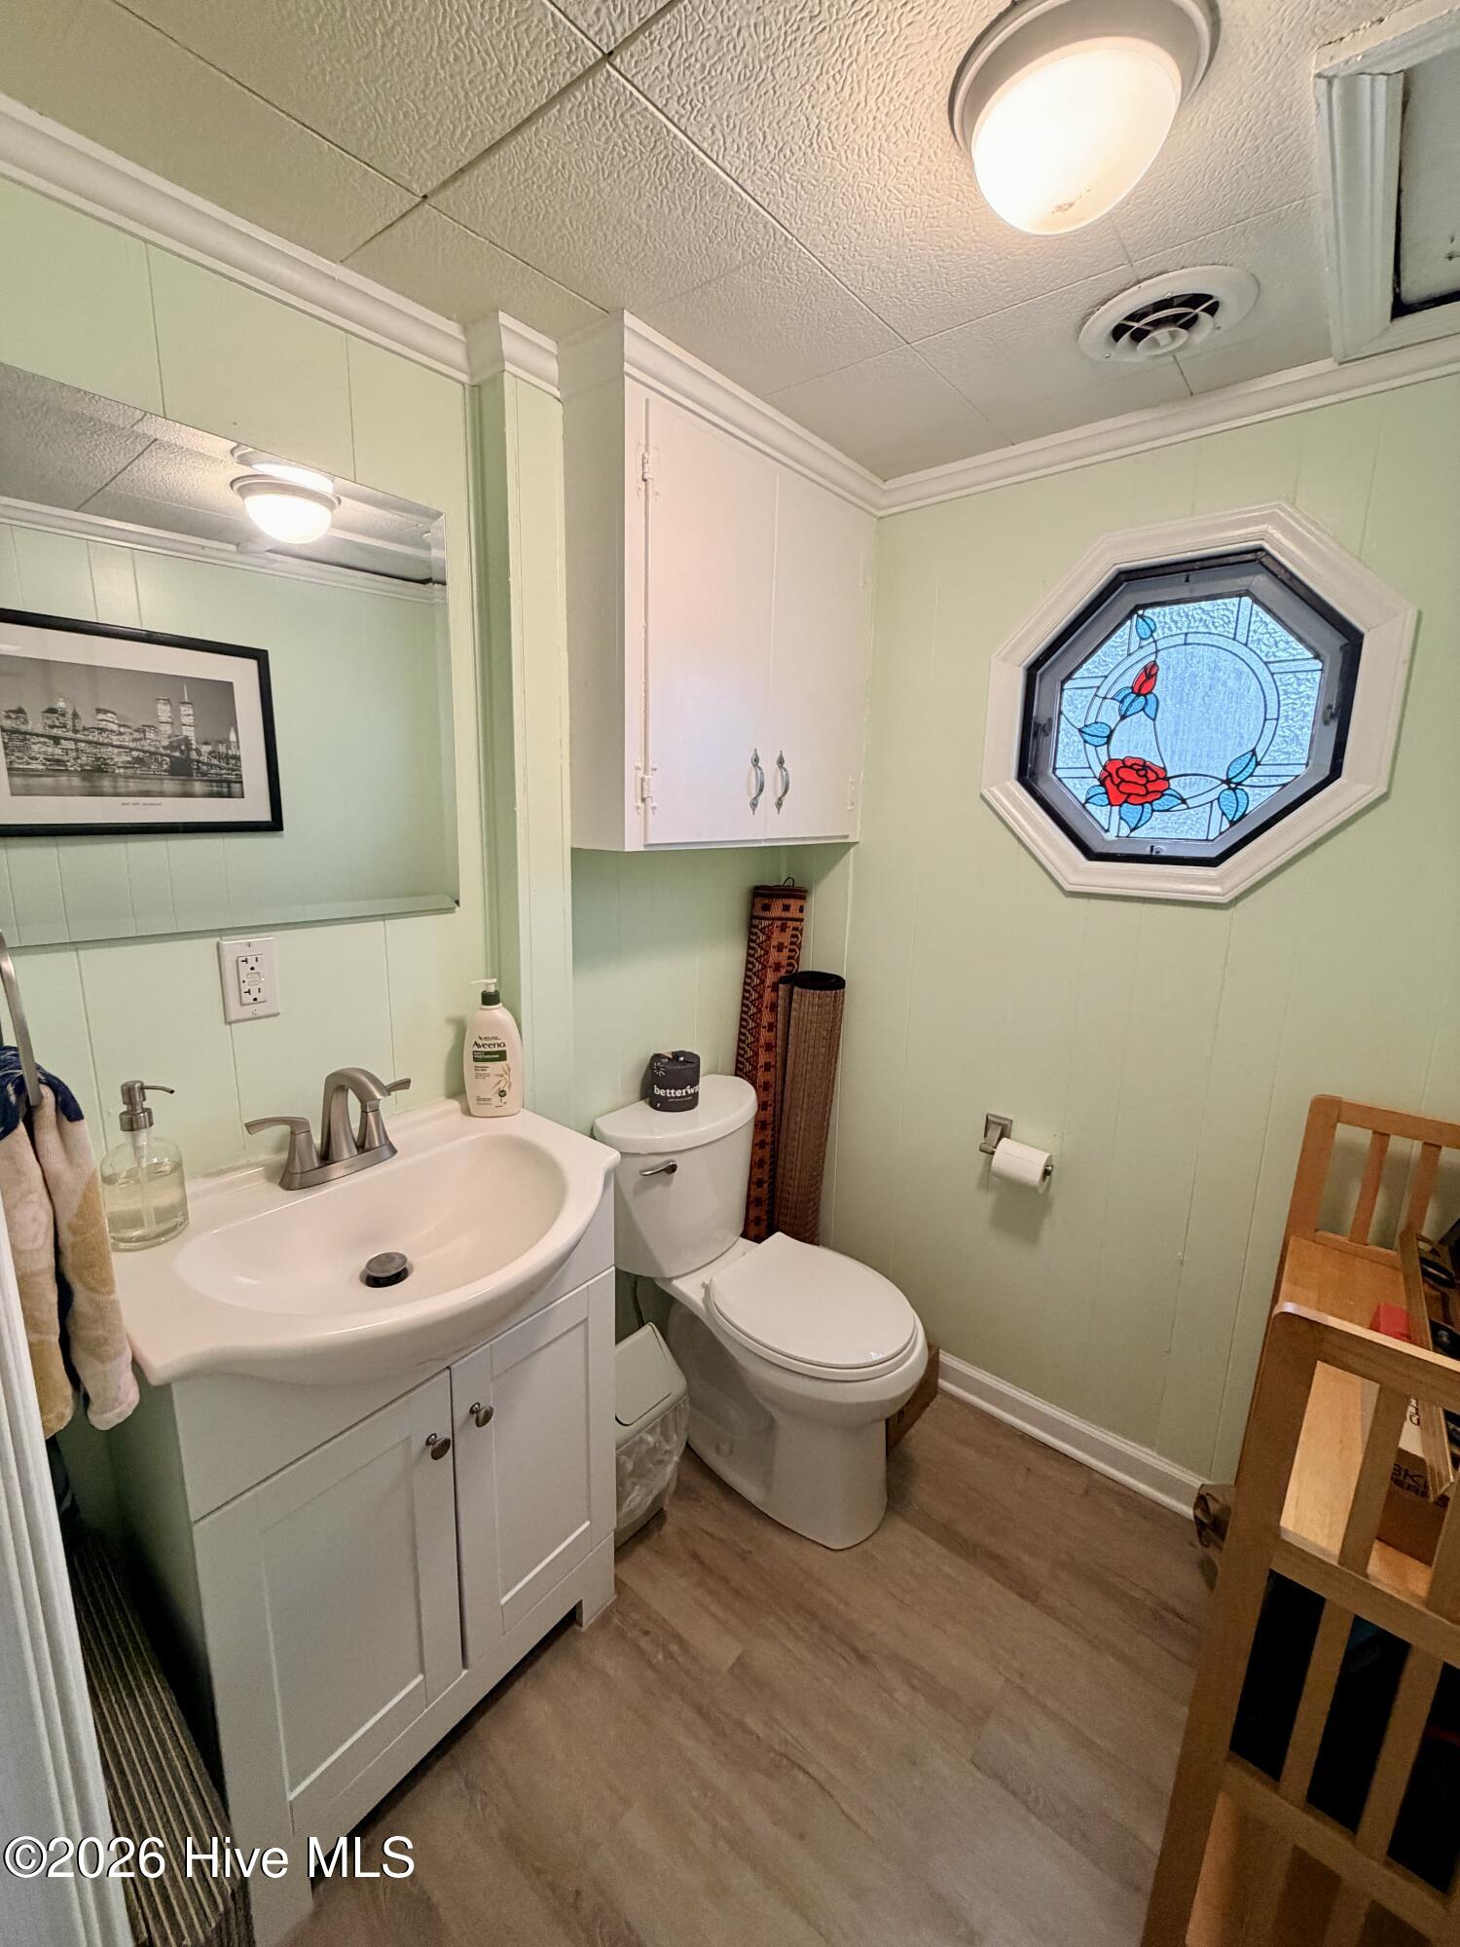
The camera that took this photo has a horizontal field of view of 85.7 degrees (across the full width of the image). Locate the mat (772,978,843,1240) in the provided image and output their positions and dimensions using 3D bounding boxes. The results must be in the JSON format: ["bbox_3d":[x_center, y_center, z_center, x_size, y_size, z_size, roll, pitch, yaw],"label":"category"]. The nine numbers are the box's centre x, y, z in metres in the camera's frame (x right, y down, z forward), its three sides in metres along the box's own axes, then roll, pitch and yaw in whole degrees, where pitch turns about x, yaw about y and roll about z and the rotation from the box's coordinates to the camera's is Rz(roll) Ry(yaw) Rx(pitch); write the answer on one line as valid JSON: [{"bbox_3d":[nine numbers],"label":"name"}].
[{"bbox_3d":[0.174,0.508,1.990,0.135,0.993,0.120,3,8,-1],"label":"mat"}]

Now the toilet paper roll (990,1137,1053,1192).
[{"bbox_3d":[0.616,0.403,1.661,0.102,0.086,0.086,11,15,38],"label":"toilet paper roll"}]

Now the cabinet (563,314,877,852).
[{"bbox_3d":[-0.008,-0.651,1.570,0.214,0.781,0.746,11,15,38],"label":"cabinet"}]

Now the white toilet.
[{"bbox_3d":[0.086,0.694,1.652,0.670,0.763,0.417,11,15,38],"label":"white toilet"}]

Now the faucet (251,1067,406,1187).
[{"bbox_3d":[-0.529,0.210,1.100,0.157,0.160,0.222,11,15,38],"label":"faucet"}]

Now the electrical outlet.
[{"bbox_3d":[-0.664,0.009,1.093,0.009,0.117,0.069,11,15,38],"label":"electrical outlet"}]

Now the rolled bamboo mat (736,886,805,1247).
[{"bbox_3d":[0.071,0.396,1.991,0.115,1.214,0.120,10,8,38],"label":"rolled bamboo mat"}]

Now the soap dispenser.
[{"bbox_3d":[-0.701,0.223,0.943,0.090,0.196,0.079,1,12,-1],"label":"soap dispenser"}]

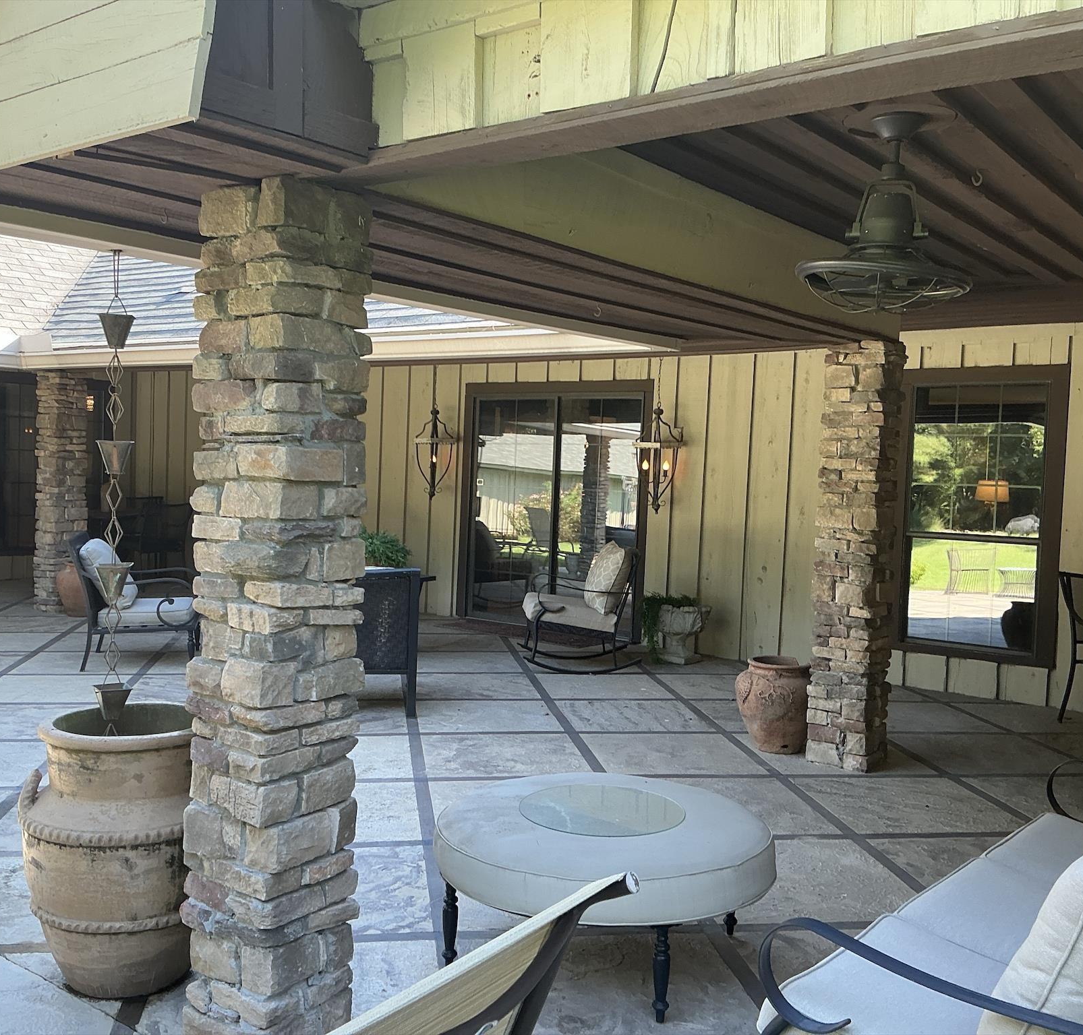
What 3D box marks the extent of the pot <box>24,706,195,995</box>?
[{"bbox_3d":[-1.202,0.950,3.221,0.570,0.752,0.540,1,4,-20],"label":"pot"}]

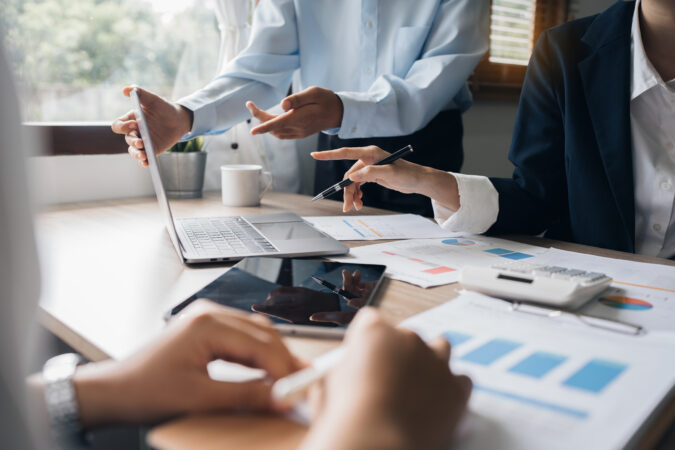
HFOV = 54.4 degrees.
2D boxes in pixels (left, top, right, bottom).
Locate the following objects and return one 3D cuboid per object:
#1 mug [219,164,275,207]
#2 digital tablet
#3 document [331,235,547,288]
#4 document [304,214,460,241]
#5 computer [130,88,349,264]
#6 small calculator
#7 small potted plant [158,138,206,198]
[{"bbox_3d":[-0.177,-0.080,1.307,0.106,0.078,0.082,0,11,-8],"label":"mug"},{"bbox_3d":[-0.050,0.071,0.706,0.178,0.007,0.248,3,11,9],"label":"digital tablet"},{"bbox_3d":[0.153,0.040,0.909,0.297,0.002,0.210,-7,13,-37],"label":"document"},{"bbox_3d":[0.033,0.002,1.099,0.297,0.002,0.210,-1,11,-14],"label":"document"},{"bbox_3d":[-0.152,-0.080,0.938,0.262,0.214,0.304,-2,11,-18],"label":"computer"},{"bbox_3d":[0.229,0.057,0.747,0.130,0.030,0.113,10,14,39],"label":"small calculator"},{"bbox_3d":[-0.331,-0.140,1.386,0.112,0.160,0.112,-1,11,-13],"label":"small potted plant"}]

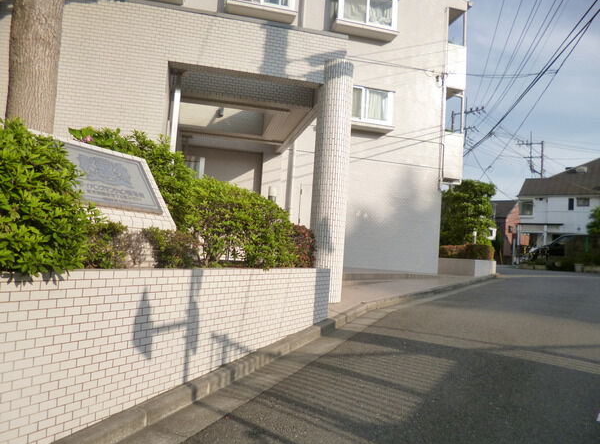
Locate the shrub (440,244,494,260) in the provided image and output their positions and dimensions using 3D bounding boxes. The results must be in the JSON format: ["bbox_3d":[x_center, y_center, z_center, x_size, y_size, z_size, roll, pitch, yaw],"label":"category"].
[{"bbox_3d":[5.043,0.903,12.600,1.700,0.500,0.700,1,-6,22],"label":"shrub"}]

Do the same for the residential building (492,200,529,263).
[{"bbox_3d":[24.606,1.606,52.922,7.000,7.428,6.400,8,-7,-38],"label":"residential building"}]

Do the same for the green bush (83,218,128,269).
[{"bbox_3d":[-1.295,0.151,2.738,0.270,0.345,0.320,1,-6,27],"label":"green bush"}]

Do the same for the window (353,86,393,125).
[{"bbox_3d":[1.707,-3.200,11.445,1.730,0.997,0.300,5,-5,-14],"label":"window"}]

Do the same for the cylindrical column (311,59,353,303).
[{"bbox_3d":[0.501,-0.635,6.604,0.557,3.758,0.557,3,-5,0],"label":"cylindrical column"}]

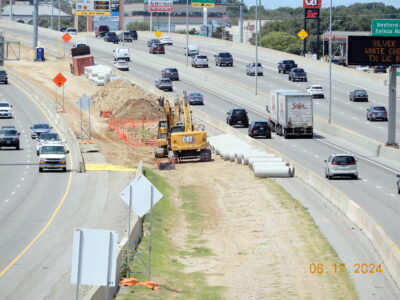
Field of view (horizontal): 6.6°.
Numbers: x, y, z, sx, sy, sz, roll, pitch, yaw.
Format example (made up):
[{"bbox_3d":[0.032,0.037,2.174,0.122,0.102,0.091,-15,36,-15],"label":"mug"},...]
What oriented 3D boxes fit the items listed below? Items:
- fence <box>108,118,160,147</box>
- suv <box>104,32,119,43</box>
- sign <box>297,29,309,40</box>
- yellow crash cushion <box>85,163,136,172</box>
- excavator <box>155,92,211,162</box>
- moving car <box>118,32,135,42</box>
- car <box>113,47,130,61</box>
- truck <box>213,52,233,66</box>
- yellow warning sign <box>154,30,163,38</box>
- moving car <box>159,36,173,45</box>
[{"bbox_3d":[-6.140,-1.666,330.000,4.600,1.150,28.000,0,2,-3],"label":"fence"},{"bbox_3d":[-15.767,-19.659,612.357,1.950,1.750,4.900,0,4,-10],"label":"suv"},{"bbox_3d":[16.433,-18.344,552.000,1.700,1.700,0.050,0,2,-7],"label":"sign"},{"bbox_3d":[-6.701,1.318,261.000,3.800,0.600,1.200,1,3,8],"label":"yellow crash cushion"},{"bbox_3d":[-1.368,-1.811,279.000,4.300,5.500,9.500,0,2,-2],"label":"excavator"},{"bbox_3d":[-14.112,-21.584,664.451,1.930,1.800,5.100,0,4,-10],"label":"moving car"},{"bbox_3d":[-13.040,-16.159,585.752,2.000,2.100,5.700,0,4,-8],"label":"car"},{"bbox_3d":[3.783,-14.012,538.811,2.020,1.940,5.800,0,4,-7],"label":"truck"},{"bbox_3d":[-6.592,-18.589,556.000,1.330,1.330,0.050,0,2,-8],"label":"yellow warning sign"},{"bbox_3d":[-6.156,-19.997,636.294,1.830,1.480,4.750,0,4,-9],"label":"moving car"}]

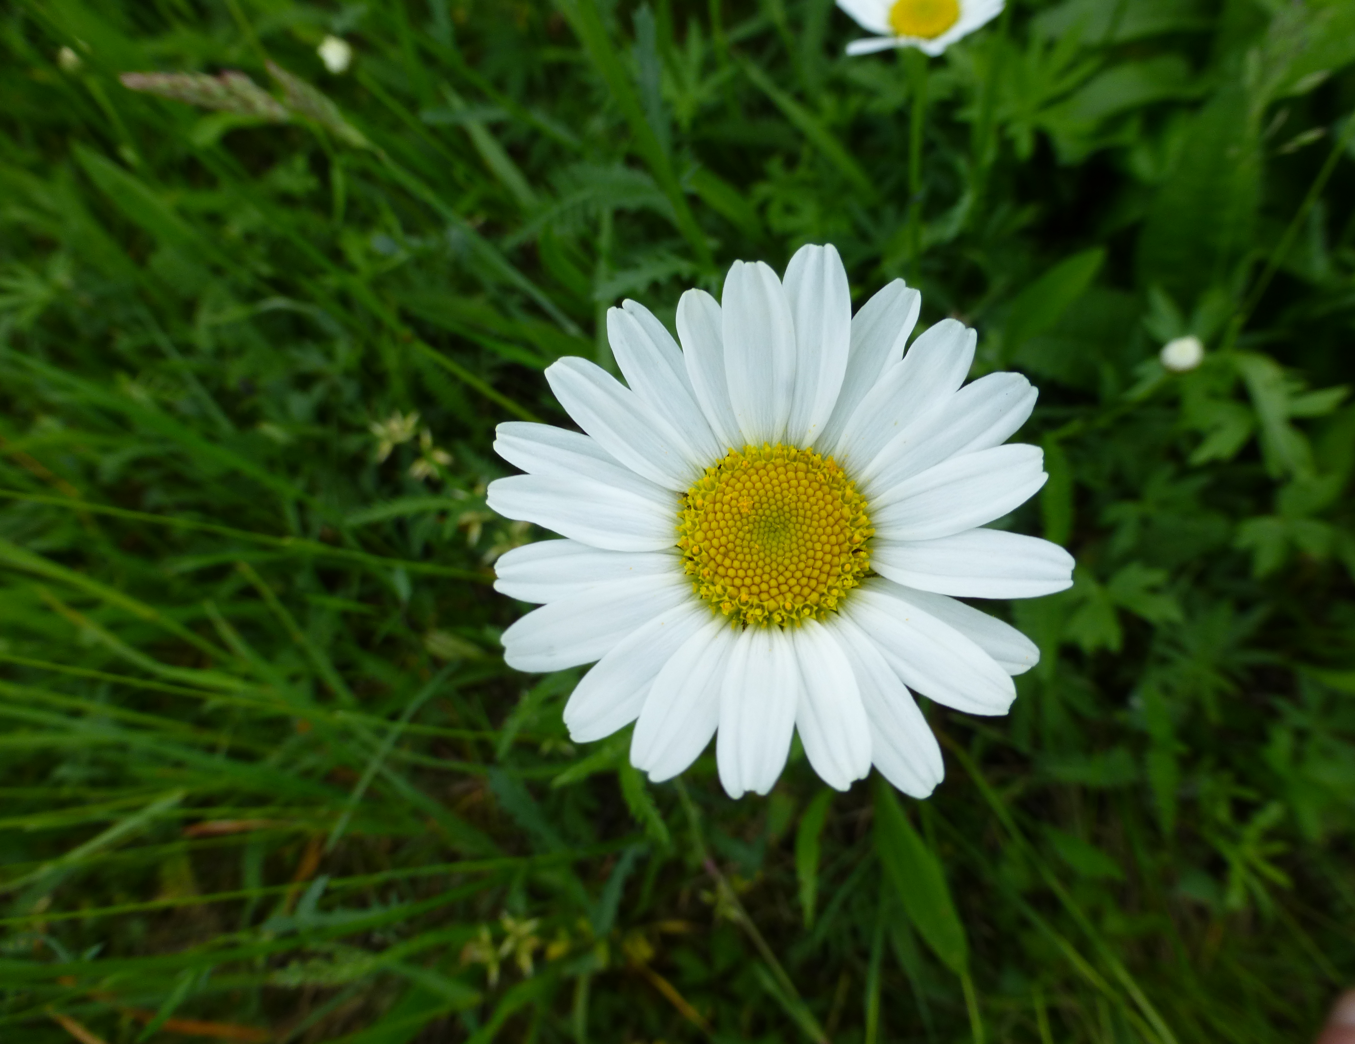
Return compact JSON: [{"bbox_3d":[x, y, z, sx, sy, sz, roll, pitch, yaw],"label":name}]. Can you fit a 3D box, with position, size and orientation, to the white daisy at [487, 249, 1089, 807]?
[{"bbox_3d":[0.010,0.000,0.092,0.056,0.016,0.054,0,74,5],"label":"white daisy"}]

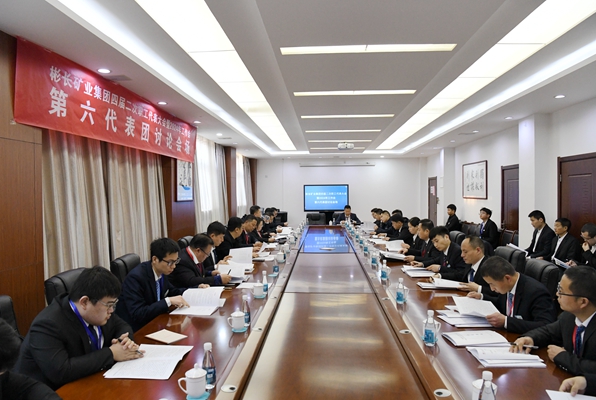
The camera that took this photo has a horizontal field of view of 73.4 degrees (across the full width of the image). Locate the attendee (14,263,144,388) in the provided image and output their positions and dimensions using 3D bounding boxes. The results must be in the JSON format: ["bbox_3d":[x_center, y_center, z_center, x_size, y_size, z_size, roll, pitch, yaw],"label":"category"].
[{"bbox_3d":[-1.127,0.997,2.220,0.720,1.260,0.640,0,1,8],"label":"attendee"}]

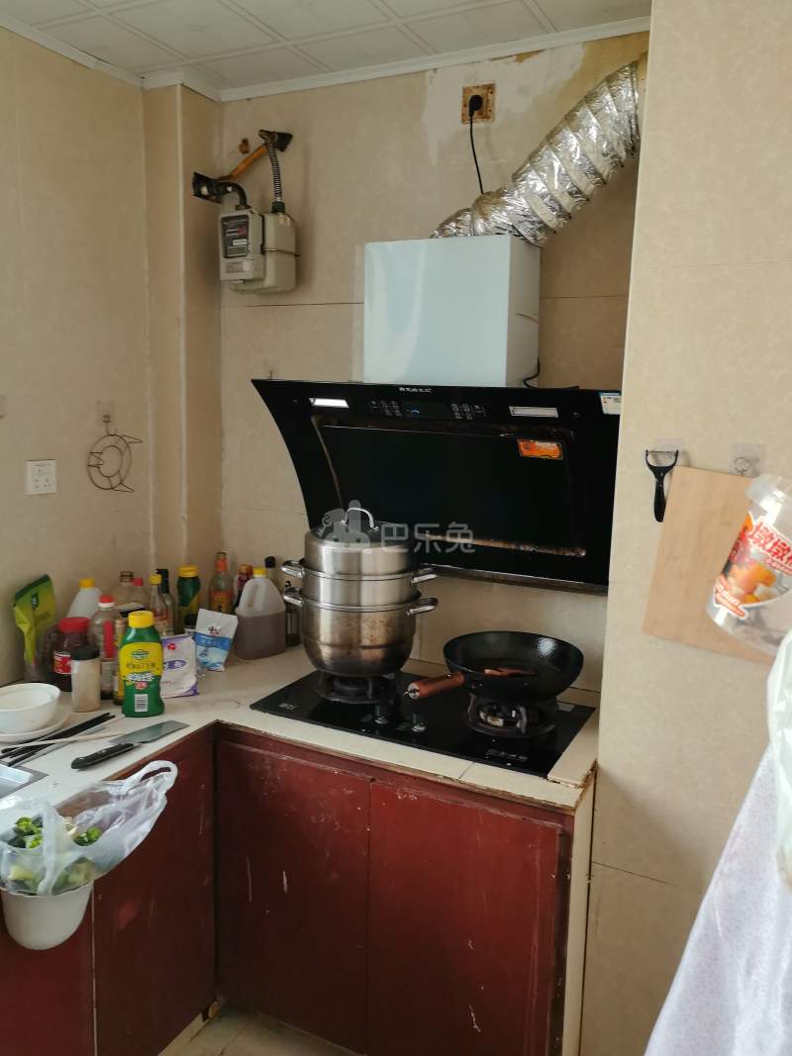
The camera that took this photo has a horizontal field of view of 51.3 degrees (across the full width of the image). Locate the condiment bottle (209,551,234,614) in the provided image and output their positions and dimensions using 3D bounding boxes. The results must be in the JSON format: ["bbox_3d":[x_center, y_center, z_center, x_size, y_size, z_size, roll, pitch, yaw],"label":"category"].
[{"bbox_3d":[-0.521,0.208,2.458,0.071,0.268,0.071,0,9,-12],"label":"condiment bottle"}]

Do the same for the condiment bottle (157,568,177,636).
[{"bbox_3d":[-0.638,0.235,2.268,0.068,0.245,0.068,-2,10,-21],"label":"condiment bottle"}]

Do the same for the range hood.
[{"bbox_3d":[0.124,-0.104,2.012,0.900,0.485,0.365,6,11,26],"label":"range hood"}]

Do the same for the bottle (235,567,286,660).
[{"bbox_3d":[-0.387,0.236,2.362,0.128,0.252,0.095,-7,12,-42],"label":"bottle"}]

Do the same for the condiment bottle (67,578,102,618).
[{"bbox_3d":[-0.790,0.254,2.123,0.125,0.245,0.110,-2,10,-21],"label":"condiment bottle"}]

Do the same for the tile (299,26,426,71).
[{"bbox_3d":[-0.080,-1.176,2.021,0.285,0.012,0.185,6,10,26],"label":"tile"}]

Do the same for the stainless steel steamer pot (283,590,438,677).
[{"bbox_3d":[-0.086,0.251,2.016,0.370,0.182,0.285,3,9,9],"label":"stainless steel steamer pot"}]

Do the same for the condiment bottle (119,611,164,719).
[{"bbox_3d":[-0.577,0.309,1.875,0.095,0.228,0.064,-1,10,-15],"label":"condiment bottle"}]

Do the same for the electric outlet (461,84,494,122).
[{"bbox_3d":[0.200,-1.041,2.021,0.087,0.090,0.016,6,10,26],"label":"electric outlet"}]

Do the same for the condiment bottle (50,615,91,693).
[{"bbox_3d":[-0.803,0.315,2.066,0.110,0.168,0.110,-2,10,-22],"label":"condiment bottle"}]

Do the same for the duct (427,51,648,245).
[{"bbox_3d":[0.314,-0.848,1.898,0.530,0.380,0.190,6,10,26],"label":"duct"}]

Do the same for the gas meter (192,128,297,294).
[{"bbox_3d":[-0.425,-0.860,2.271,0.245,0.420,0.180,6,10,26],"label":"gas meter"}]

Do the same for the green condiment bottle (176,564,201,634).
[{"bbox_3d":[-0.599,0.232,2.386,0.070,0.242,0.060,-1,9,-14],"label":"green condiment bottle"}]

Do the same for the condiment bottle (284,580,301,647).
[{"bbox_3d":[-0.317,0.254,2.451,0.065,0.192,0.065,0,9,-7],"label":"condiment bottle"}]

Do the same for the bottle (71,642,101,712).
[{"bbox_3d":[-0.714,0.348,1.897,0.061,0.136,0.061,-2,10,-21],"label":"bottle"}]

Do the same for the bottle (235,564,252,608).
[{"bbox_3d":[-0.452,0.227,2.475,0.066,0.230,0.066,0,9,-10],"label":"bottle"}]

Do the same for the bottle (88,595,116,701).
[{"bbox_3d":[-0.699,0.288,1.999,0.058,0.247,0.058,-2,10,-19],"label":"bottle"}]

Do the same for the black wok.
[{"bbox_3d":[0.203,0.326,1.790,0.484,0.105,0.308,-7,13,-44],"label":"black wok"}]

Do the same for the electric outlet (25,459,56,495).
[{"bbox_3d":[-0.882,-0.126,2.056,0.012,0.087,0.088,6,10,26],"label":"electric outlet"}]

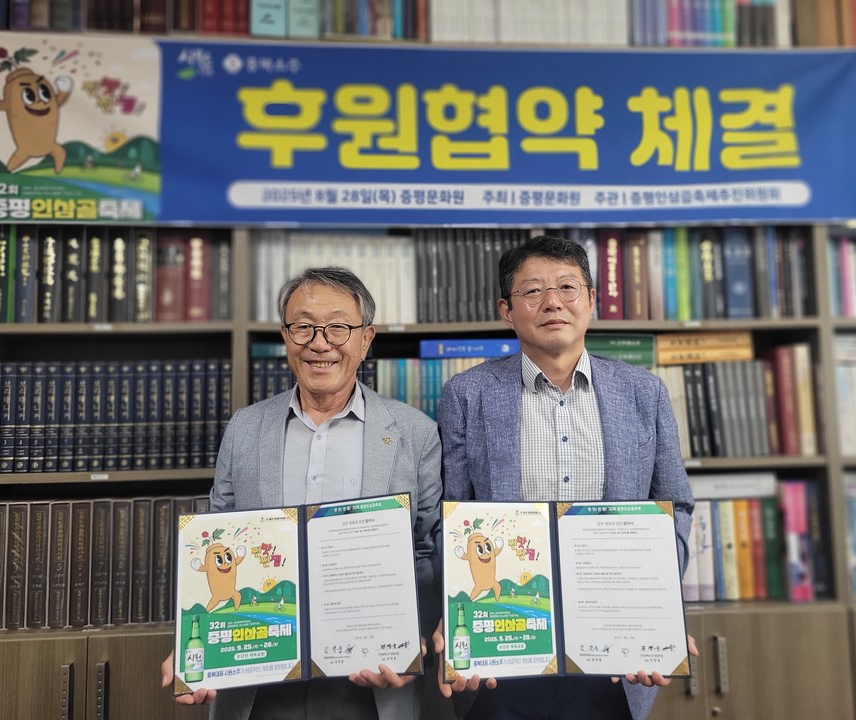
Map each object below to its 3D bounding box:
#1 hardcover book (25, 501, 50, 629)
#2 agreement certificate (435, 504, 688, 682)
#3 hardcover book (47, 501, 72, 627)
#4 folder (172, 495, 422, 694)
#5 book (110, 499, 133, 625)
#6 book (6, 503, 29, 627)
[{"bbox_3d":[-1.011,0.537,1.969,0.052,0.318,0.230,-1,-5,-4],"label":"hardcover book"},{"bbox_3d":[0.243,0.413,1.313,0.443,0.306,0.050,2,-16,-8],"label":"agreement certificate"},{"bbox_3d":[-0.959,0.536,1.973,0.053,0.318,0.230,-1,-5,-4],"label":"hardcover book"},{"bbox_3d":[-0.231,0.416,1.298,0.437,0.306,0.055,-7,-18,5],"label":"folder"},{"bbox_3d":[-0.803,0.535,1.984,0.051,0.318,0.230,-1,-5,-4],"label":"book"},{"bbox_3d":[-1.063,0.538,1.965,0.053,0.318,0.230,-1,-5,-4],"label":"book"}]

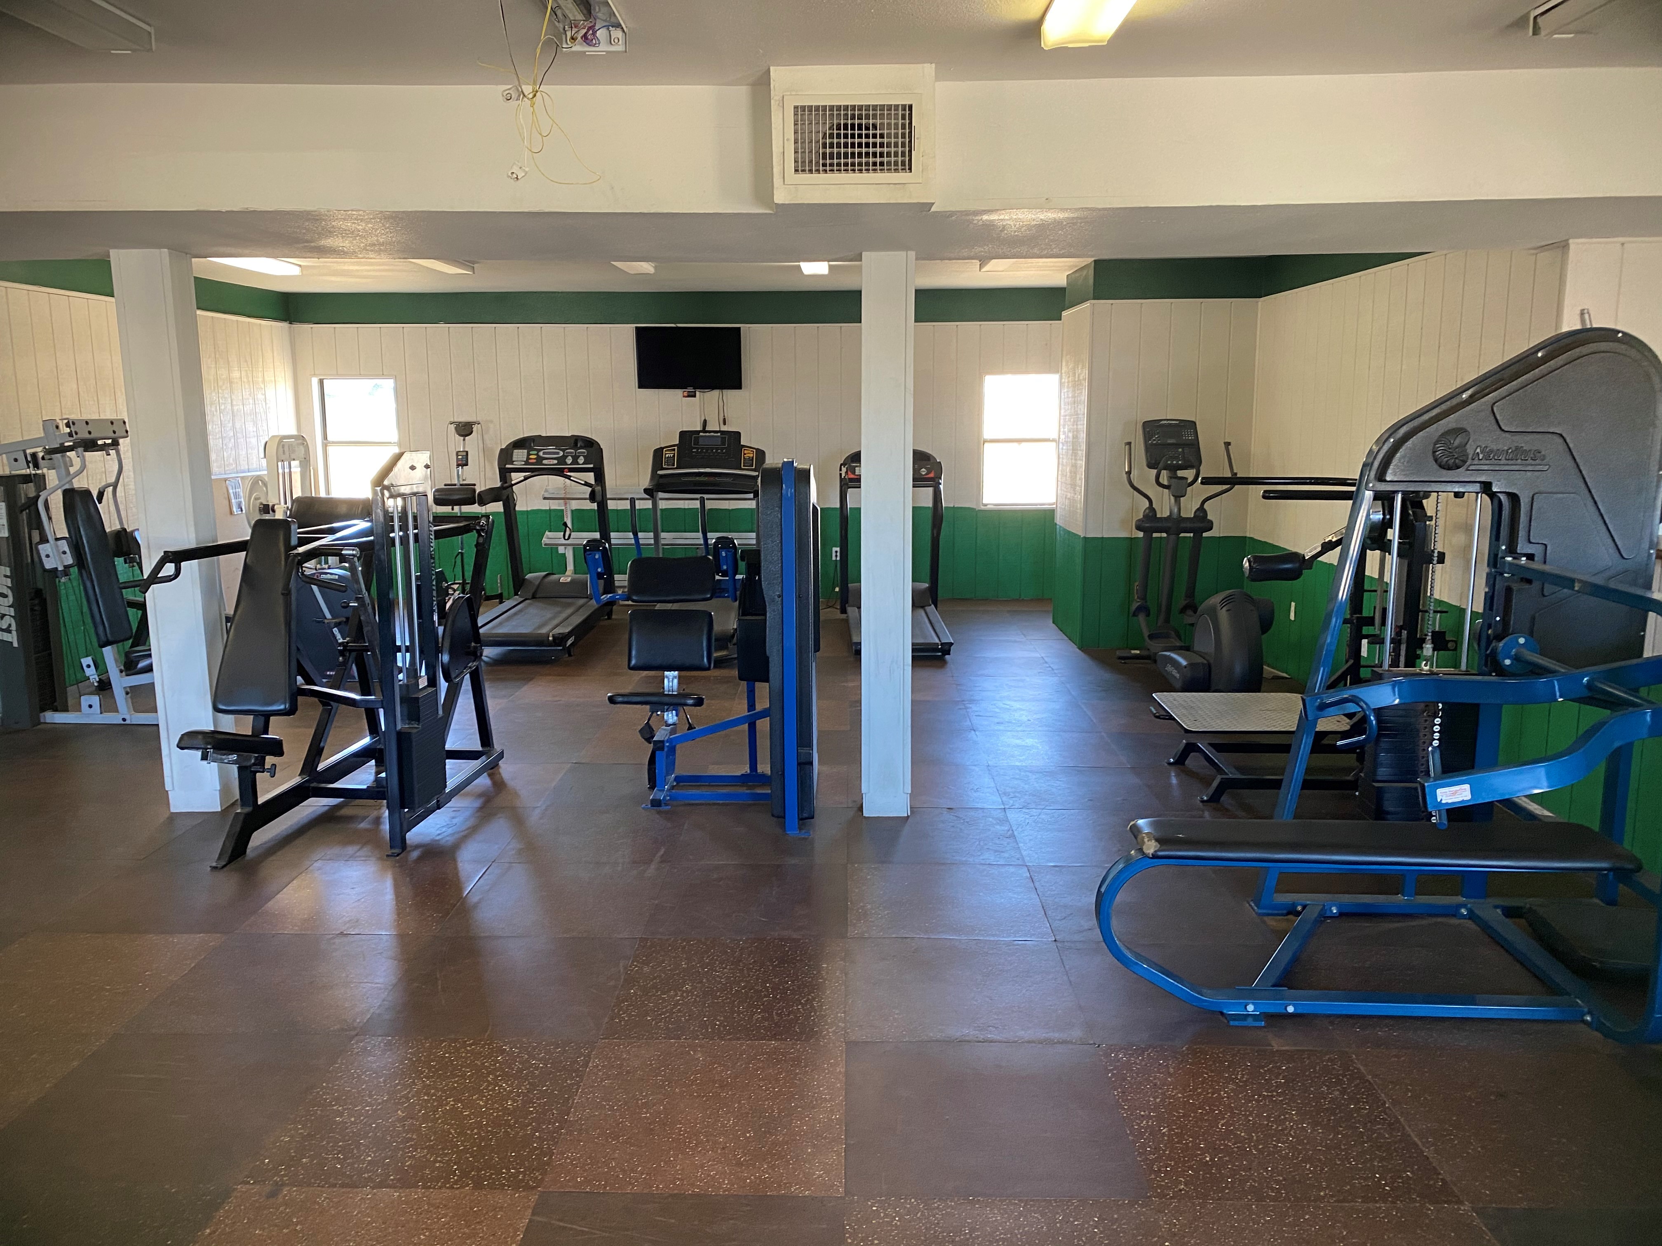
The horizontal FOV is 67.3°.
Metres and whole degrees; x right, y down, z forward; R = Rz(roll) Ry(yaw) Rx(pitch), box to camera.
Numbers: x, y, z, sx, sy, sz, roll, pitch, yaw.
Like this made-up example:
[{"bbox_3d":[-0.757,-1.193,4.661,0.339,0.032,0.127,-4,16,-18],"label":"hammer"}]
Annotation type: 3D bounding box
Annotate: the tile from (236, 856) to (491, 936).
[{"bbox_3d":[-1.469,0.880,4.008,0.610,0.012,0.610,0,10,1],"label":"tile"}]

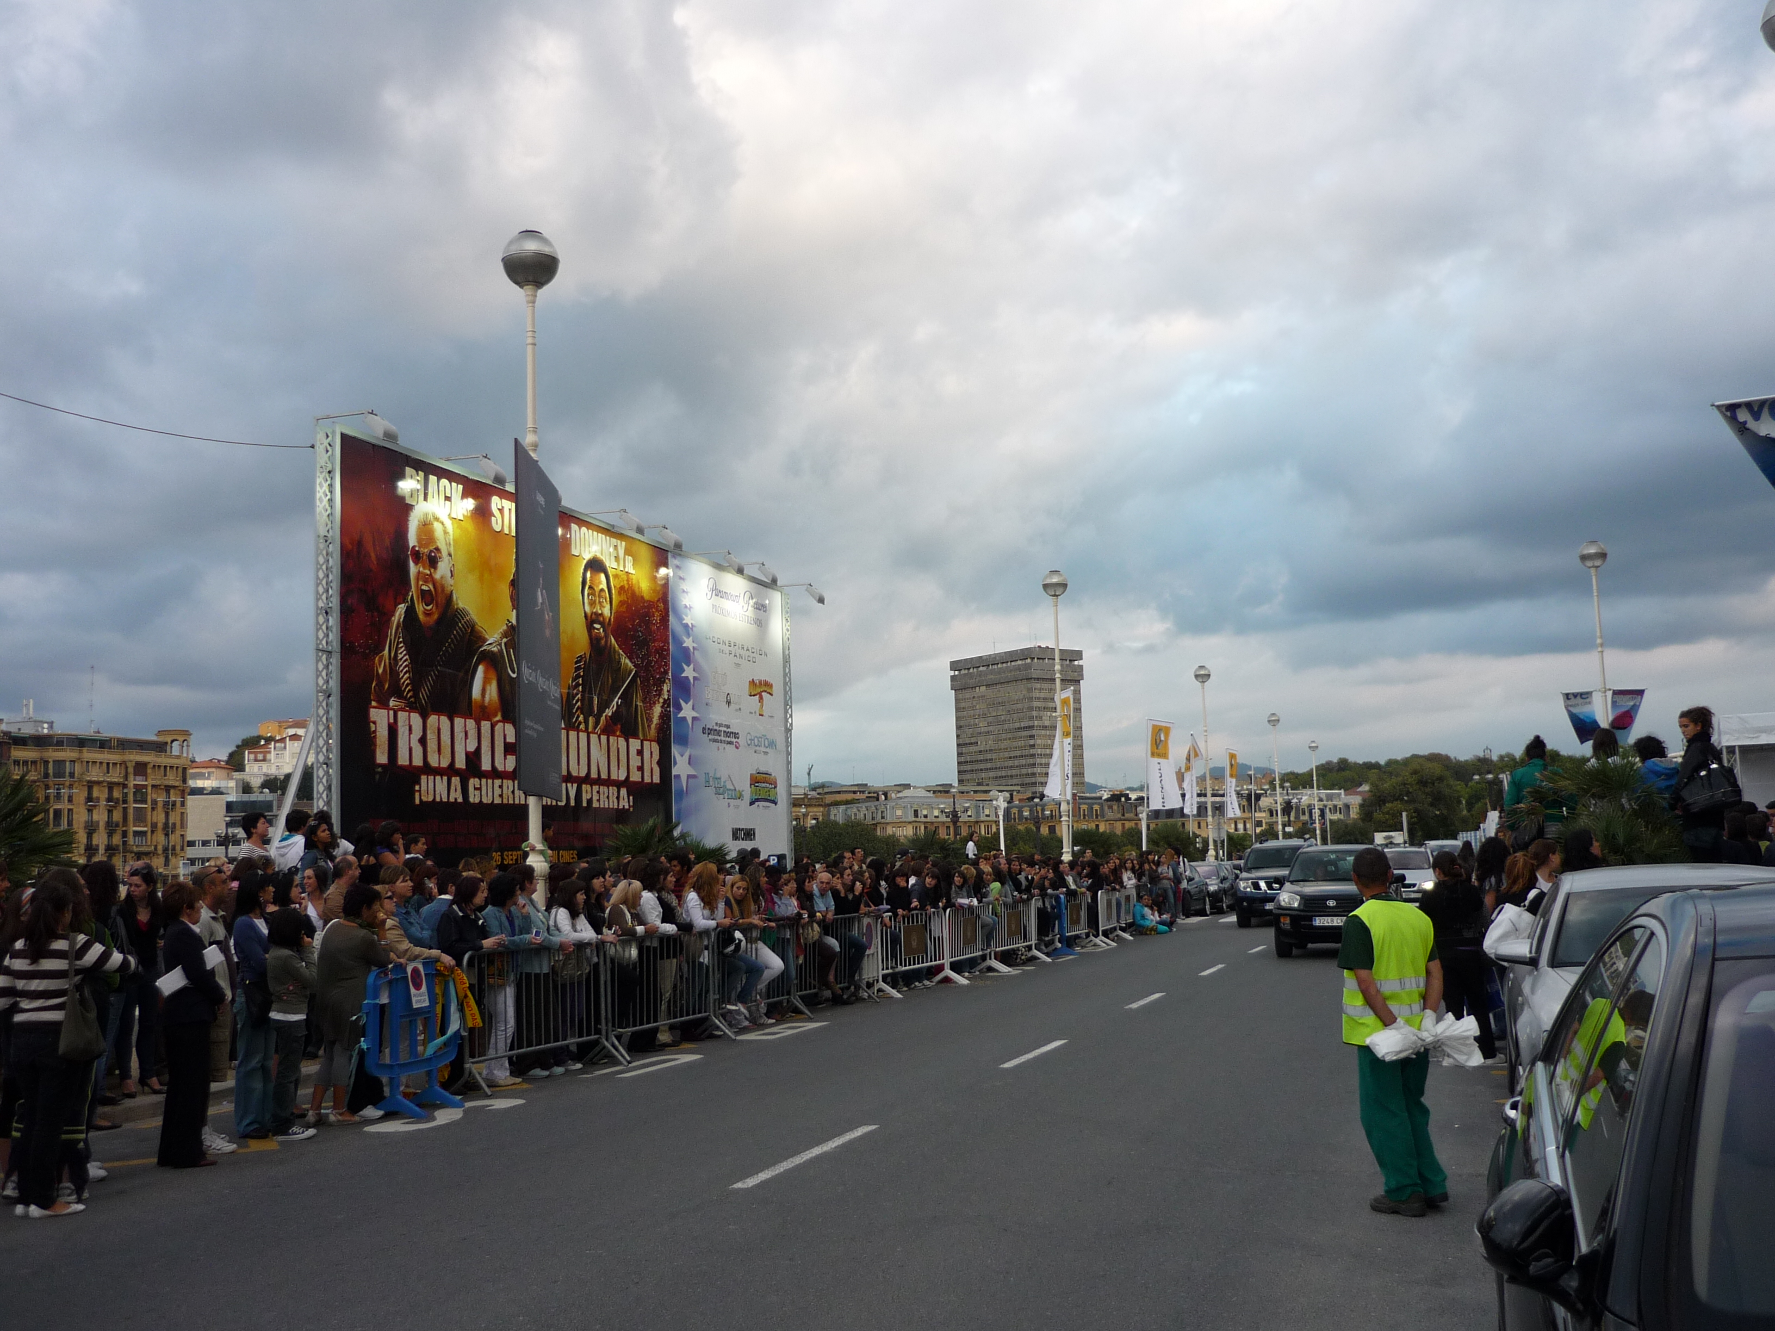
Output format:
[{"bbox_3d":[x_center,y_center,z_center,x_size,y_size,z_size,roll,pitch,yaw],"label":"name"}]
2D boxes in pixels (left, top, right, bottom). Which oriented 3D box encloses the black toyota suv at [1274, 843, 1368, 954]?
[{"bbox_3d":[7.134,3.629,26.550,1.770,1.680,4.150,-4,-7,19],"label":"black toyota suv"}]

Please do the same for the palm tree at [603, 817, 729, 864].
[{"bbox_3d":[-3.642,3.753,28.058,1.850,2.464,1.750,-4,-7,19],"label":"palm tree"}]

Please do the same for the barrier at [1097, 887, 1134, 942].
[{"bbox_3d":[4.346,4.921,33.042,0.550,1.020,2.100,-5,-7,19],"label":"barrier"}]

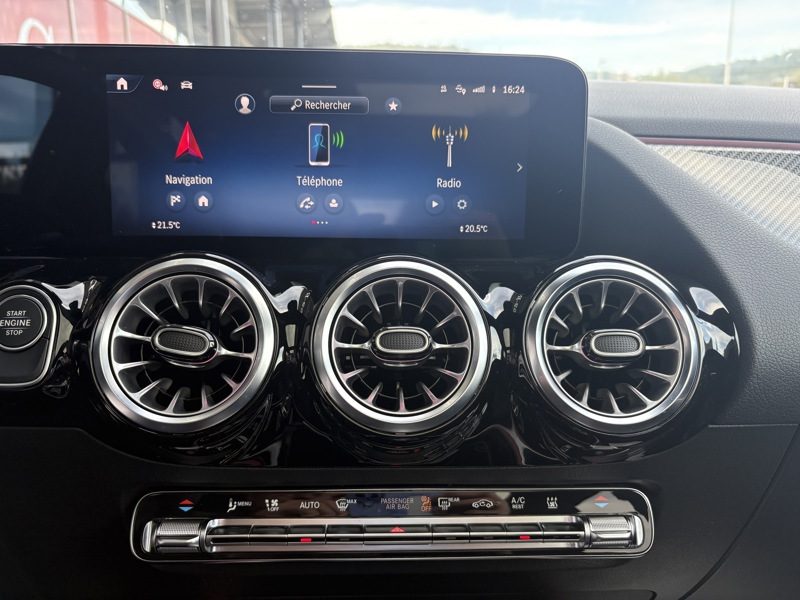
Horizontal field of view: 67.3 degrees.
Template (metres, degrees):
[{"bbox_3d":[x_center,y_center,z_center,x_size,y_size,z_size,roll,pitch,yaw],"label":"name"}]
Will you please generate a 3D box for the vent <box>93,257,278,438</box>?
[{"bbox_3d":[-0.117,0.027,0.343,0.098,0.098,0.040,0,-6,-1],"label":"vent"}]

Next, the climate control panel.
[{"bbox_3d":[-0.005,0.136,0.364,0.306,0.045,0.025,0,-20,-1],"label":"climate control panel"}]

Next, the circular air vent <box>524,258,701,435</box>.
[{"bbox_3d":[0.117,0.028,0.349,0.098,0.098,0.040,0,-6,-1],"label":"circular air vent"}]

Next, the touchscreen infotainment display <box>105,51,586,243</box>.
[{"bbox_3d":[-0.031,-0.089,0.359,0.282,0.110,0.018,0,7,-1],"label":"touchscreen infotainment display"}]

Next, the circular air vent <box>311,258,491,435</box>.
[{"bbox_3d":[0.000,0.027,0.346,0.098,0.098,0.040,0,-6,-1],"label":"circular air vent"}]

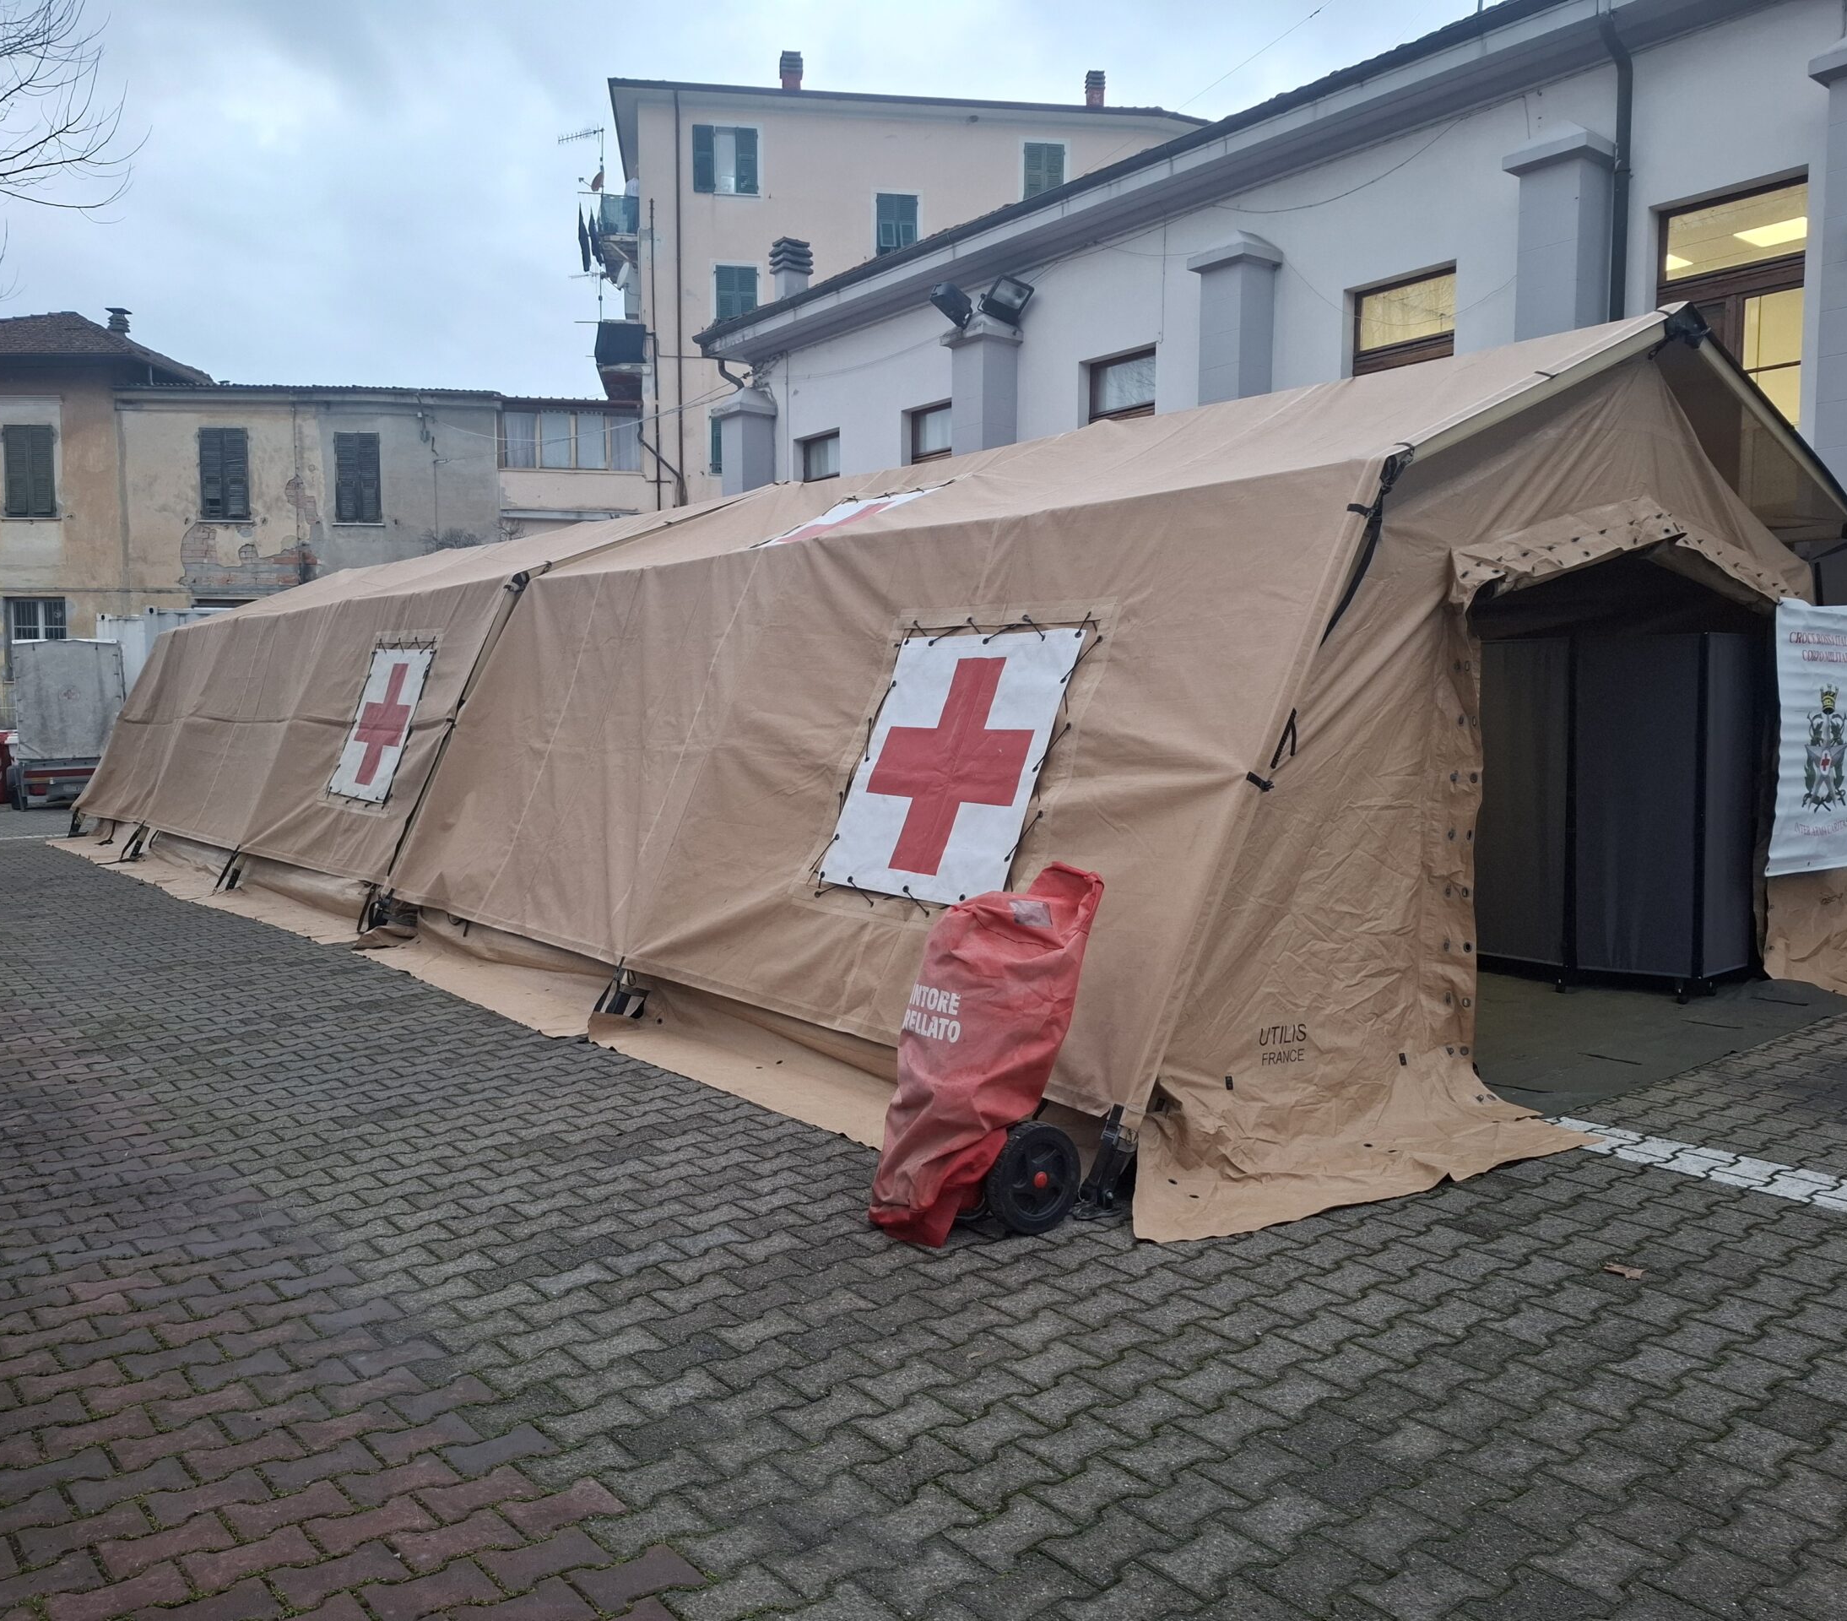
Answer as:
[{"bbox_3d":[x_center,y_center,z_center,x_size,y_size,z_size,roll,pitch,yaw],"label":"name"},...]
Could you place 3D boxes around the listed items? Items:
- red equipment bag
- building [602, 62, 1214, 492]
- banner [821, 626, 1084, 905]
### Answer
[{"bbox_3d":[0.183,0.653,4.050,0.590,0.980,0.420,-3,5,-38],"label":"red equipment bag"},{"bbox_3d":[-0.526,-8.835,36.267,13.900,15.600,8.500,0,4,-7],"label":"building"},{"bbox_3d":[0.087,-0.178,5.507,0.030,1.075,1.095,26,-12,-36],"label":"banner"}]

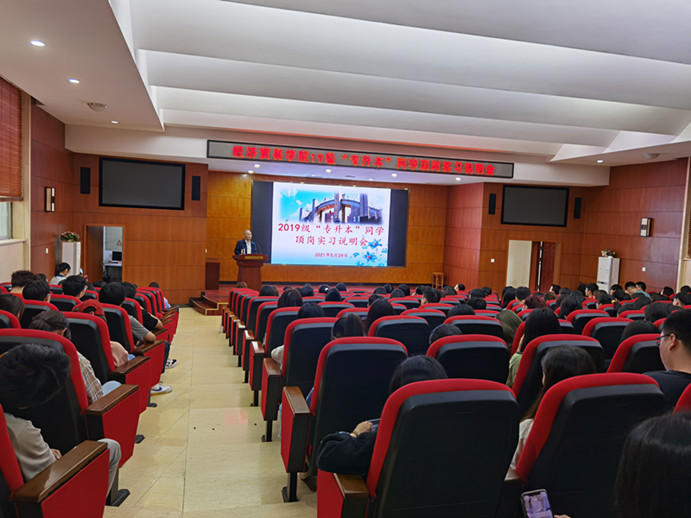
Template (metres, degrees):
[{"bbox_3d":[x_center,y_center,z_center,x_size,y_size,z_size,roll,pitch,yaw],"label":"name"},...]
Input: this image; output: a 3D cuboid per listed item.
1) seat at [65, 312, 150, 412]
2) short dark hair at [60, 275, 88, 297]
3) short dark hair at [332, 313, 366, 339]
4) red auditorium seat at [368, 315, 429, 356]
[{"bbox_3d":[-1.726,0.753,3.590,0.610,0.885,0.650,3,4,4],"label":"seat"},{"bbox_3d":[-2.772,0.265,5.511,0.180,0.200,0.200,3,4,4],"label":"short dark hair"},{"bbox_3d":[0.012,0.397,2.925,0.160,0.210,0.190,1,4,-15],"label":"short dark hair"},{"bbox_3d":[0.333,0.834,4.007,0.610,0.885,0.650,1,4,-15],"label":"red auditorium seat"}]

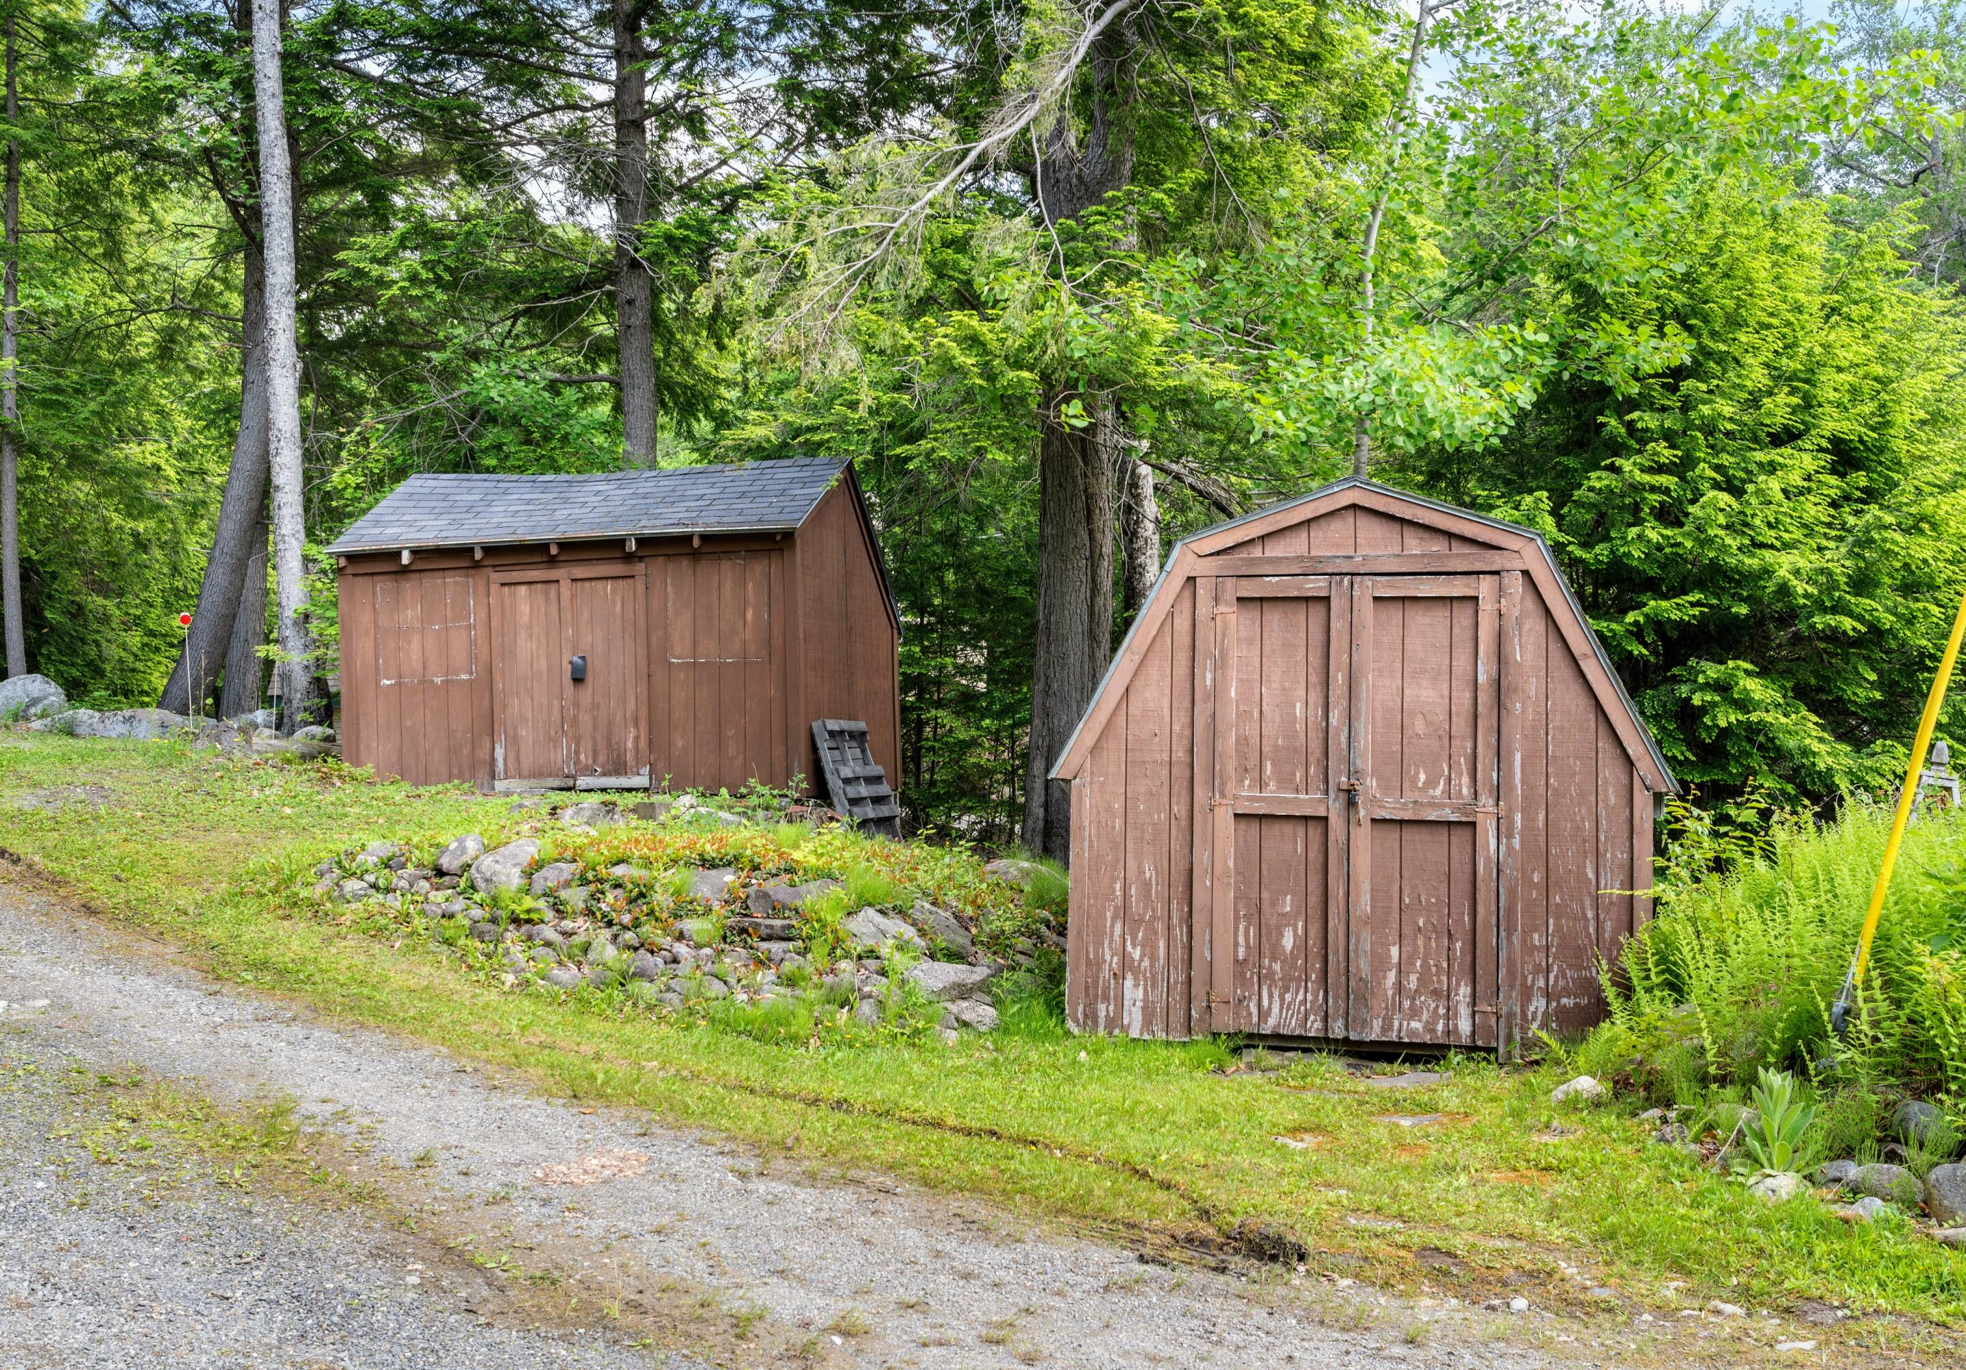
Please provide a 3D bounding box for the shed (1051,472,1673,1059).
[{"bbox_3d":[2.027,0.398,9.627,2.727,2.533,2.950,0,-2,17],"label":"shed"}]

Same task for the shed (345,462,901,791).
[{"bbox_3d":[-2.925,-0.490,15.550,3.900,2.670,2.700,0,0,14],"label":"shed"}]

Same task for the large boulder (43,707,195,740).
[{"bbox_3d":[-7.882,0.344,17.200,1.378,0.314,0.750,0,0,0],"label":"large boulder"}]

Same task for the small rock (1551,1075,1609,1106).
[{"bbox_3d":[2.333,1.589,7.367,0.225,0.130,0.180,0,-2,18],"label":"small rock"}]

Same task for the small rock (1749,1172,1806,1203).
[{"bbox_3d":[2.577,1.633,6.114,0.190,0.110,0.150,0,-2,23],"label":"small rock"}]

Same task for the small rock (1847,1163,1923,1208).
[{"bbox_3d":[2.928,1.626,6.117,0.240,0.150,0.190,0,-2,25],"label":"small rock"}]

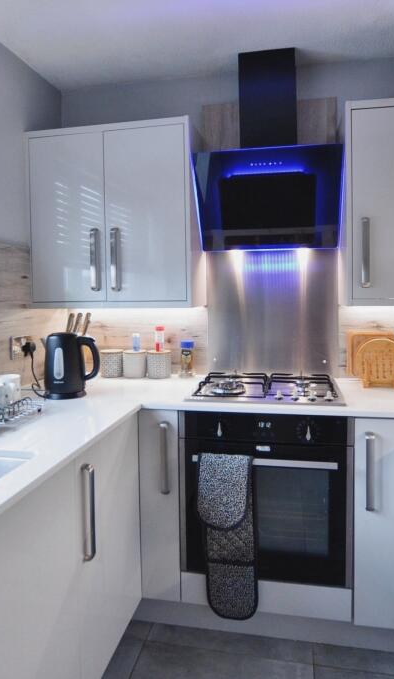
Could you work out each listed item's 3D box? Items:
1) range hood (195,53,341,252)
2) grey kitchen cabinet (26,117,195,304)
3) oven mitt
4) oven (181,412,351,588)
[{"bbox_3d":[0.304,-0.791,1.821,0.597,0.790,0.311,1,5,11],"label":"range hood"},{"bbox_3d":[-0.361,-0.534,1.971,0.745,0.770,0.326,1,5,11],"label":"grey kitchen cabinet"},{"bbox_3d":[0.108,0.675,1.462,0.205,0.577,0.070,1,5,11],"label":"oven mitt"},{"bbox_3d":[0.282,0.531,1.726,0.597,0.597,0.570,1,5,11],"label":"oven"}]

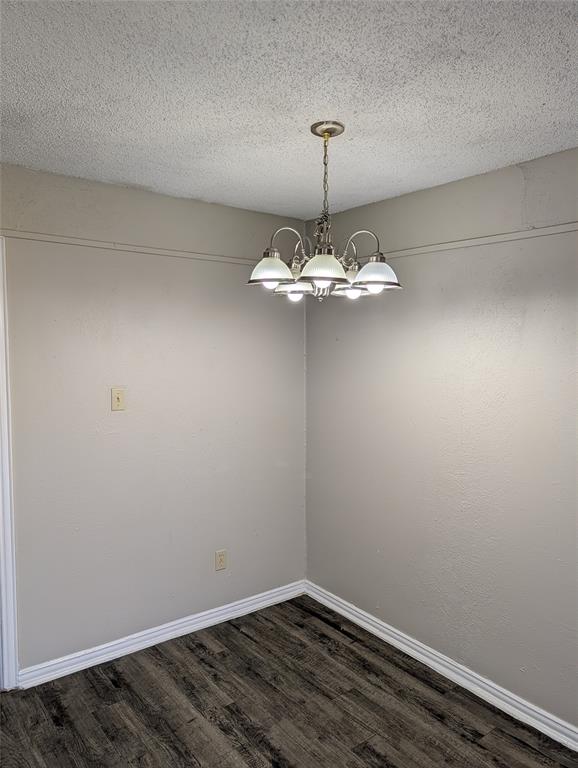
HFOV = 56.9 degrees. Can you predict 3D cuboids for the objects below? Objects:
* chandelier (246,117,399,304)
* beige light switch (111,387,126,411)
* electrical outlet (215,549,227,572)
[{"bbox_3d":[0.132,-0.617,1.938,0.560,0.620,0.545,1,4,3],"label":"chandelier"},{"bbox_3d":[-0.861,0.080,2.701,0.070,0.114,0.012,-2,5,-36],"label":"beige light switch"},{"bbox_3d":[-0.397,1.035,3.126,0.070,0.114,0.008,-2,5,-36],"label":"electrical outlet"}]

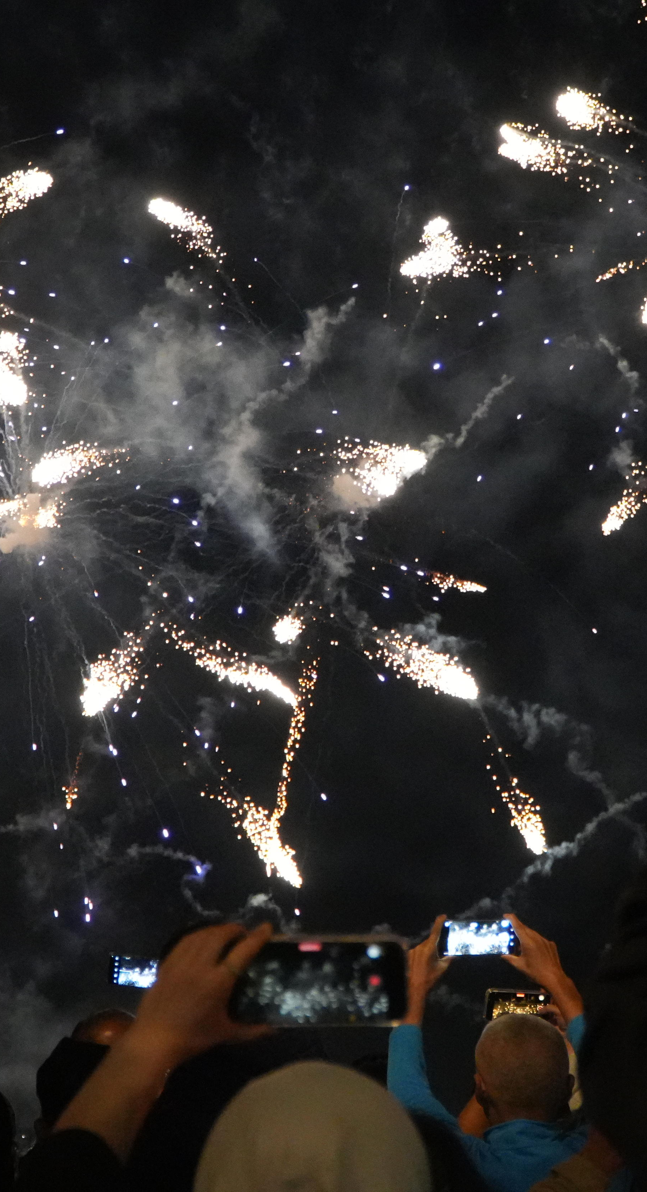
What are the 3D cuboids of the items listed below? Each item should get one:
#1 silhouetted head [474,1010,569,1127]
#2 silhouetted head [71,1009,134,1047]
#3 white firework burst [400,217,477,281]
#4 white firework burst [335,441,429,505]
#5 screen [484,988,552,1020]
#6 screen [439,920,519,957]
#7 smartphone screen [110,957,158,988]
[{"bbox_3d":[0.347,0.837,4.450,0.175,0.235,0.210,0,7,-13],"label":"silhouetted head"},{"bbox_3d":[-0.407,0.912,4.875,0.160,0.230,0.200,0,-13,0],"label":"silhouetted head"},{"bbox_3d":[8.140,-24.679,180.000,5.460,4.469,4.916,0,-12,0],"label":"white firework burst"},{"bbox_3d":[4.169,-8.739,180.000,6.651,4.568,5.025,0,-12,0],"label":"white firework burst"},{"bbox_3d":[0.437,0.921,5.700,0.152,0.074,0.009,2,12,0],"label":"screen"},{"bbox_3d":[0.296,0.649,4.800,0.150,0.072,0.009,0,5,0],"label":"screen"},{"bbox_3d":[-0.410,0.852,5.700,0.150,0.072,0.009,7,8,-4],"label":"smartphone screen"}]

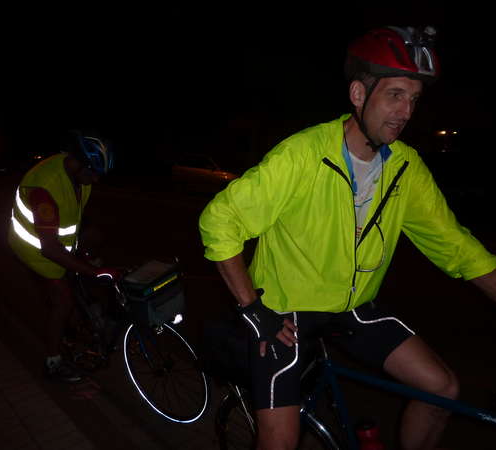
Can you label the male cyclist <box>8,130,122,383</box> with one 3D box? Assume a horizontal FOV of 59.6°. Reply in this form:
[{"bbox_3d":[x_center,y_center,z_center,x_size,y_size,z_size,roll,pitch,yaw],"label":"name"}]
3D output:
[{"bbox_3d":[-1.220,0.255,2.880,0.800,1.720,0.580,6,11,34],"label":"male cyclist"}]

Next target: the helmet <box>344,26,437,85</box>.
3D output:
[{"bbox_3d":[0.381,-0.452,1.150,0.205,0.160,0.270,-7,26,-35],"label":"helmet"}]

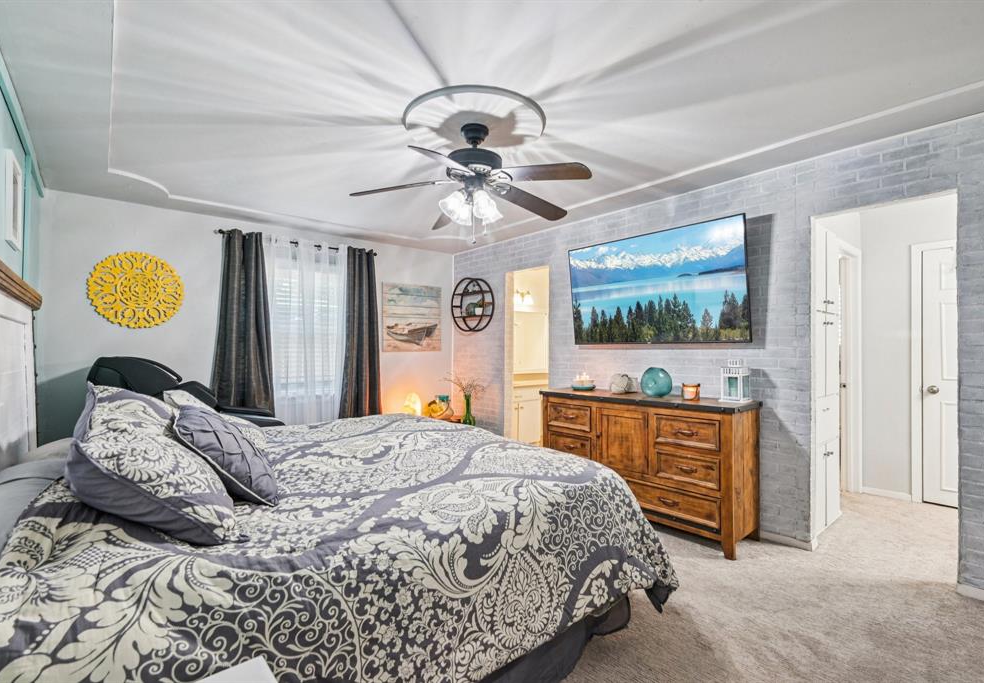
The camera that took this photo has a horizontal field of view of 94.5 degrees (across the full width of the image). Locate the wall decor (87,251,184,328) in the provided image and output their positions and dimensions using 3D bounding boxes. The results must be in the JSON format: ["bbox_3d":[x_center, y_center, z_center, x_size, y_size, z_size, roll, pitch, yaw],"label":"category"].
[{"bbox_3d":[-2.872,-0.419,3.693,0.630,0.630,0.030,1,-1,-41],"label":"wall decor"}]

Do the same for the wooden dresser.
[{"bbox_3d":[1.080,0.844,3.367,0.450,0.888,1.528,1,-1,-42],"label":"wooden dresser"}]

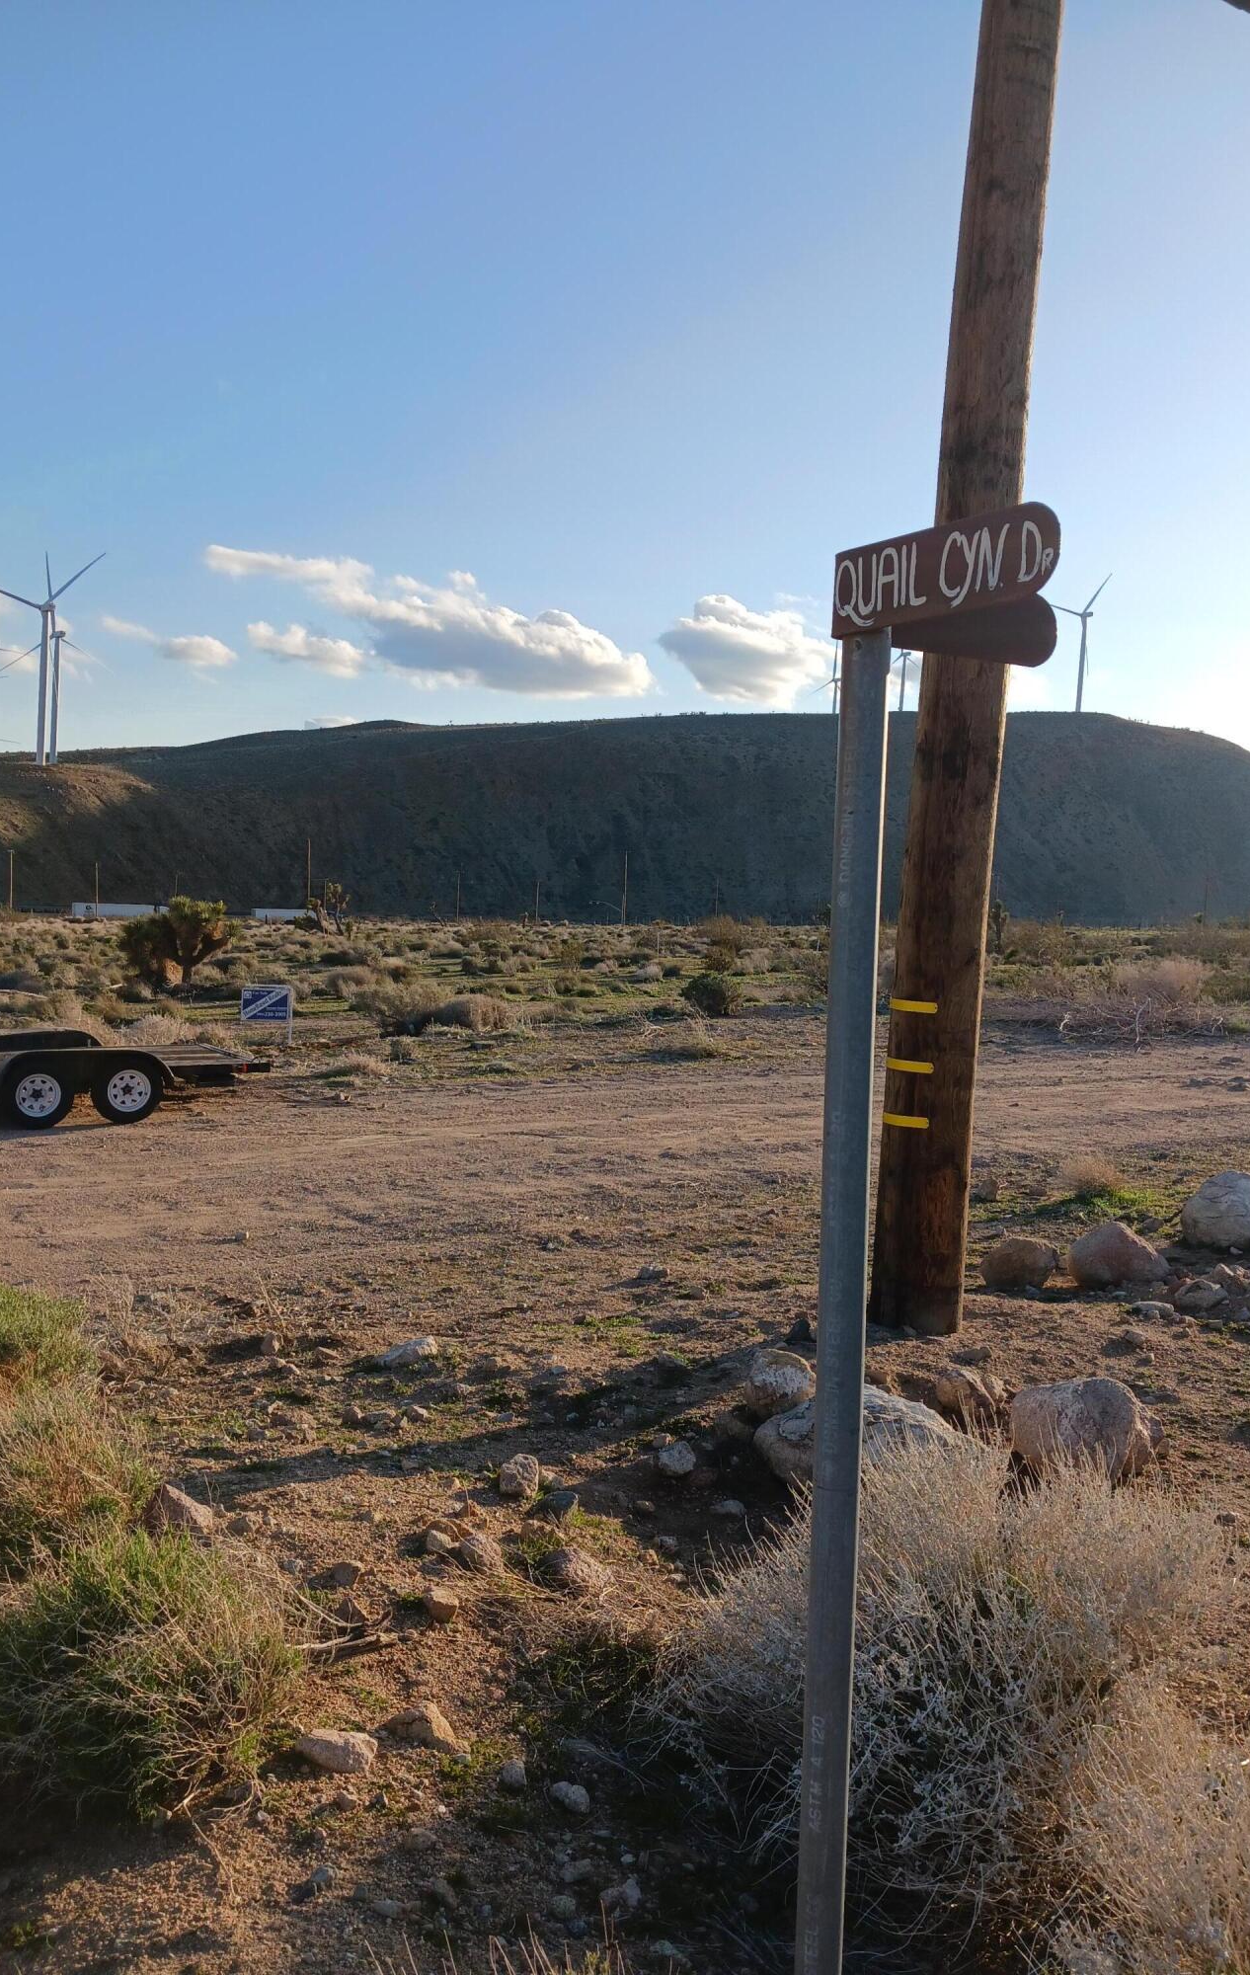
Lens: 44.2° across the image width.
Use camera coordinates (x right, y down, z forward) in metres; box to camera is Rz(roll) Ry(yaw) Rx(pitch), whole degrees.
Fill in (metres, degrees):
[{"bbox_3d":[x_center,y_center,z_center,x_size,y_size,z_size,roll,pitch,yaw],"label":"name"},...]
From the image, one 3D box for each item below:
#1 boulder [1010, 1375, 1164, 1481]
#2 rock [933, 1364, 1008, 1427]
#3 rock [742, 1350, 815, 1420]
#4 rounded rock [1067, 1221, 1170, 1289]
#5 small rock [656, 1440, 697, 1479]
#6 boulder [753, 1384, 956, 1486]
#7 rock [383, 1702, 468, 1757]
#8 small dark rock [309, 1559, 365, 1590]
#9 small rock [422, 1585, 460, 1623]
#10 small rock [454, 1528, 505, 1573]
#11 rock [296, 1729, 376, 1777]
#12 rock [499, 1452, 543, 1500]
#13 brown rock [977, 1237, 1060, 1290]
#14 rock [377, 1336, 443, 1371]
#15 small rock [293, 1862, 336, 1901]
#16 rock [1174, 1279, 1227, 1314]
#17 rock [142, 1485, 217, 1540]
[{"bbox_3d":[1.270,1.216,4.247,0.417,0.254,0.313,3,3,0],"label":"boulder"},{"bbox_3d":[1.032,1.221,4.600,0.221,0.180,0.177,3,3,0],"label":"rock"},{"bbox_3d":[0.444,1.145,4.450,0.205,0.190,0.180,4,3,7],"label":"rock"},{"bbox_3d":[2.072,1.123,6.464,0.412,0.256,0.330,3,3,0],"label":"rounded rock"},{"bbox_3d":[0.132,1.220,3.980,0.107,0.090,0.090,4,3,3],"label":"small rock"},{"bbox_3d":[0.615,1.183,4.050,0.550,0.270,0.400,4,3,10],"label":"boulder"},{"bbox_3d":[-0.356,1.326,2.752,0.149,0.078,0.104,3,3,0],"label":"rock"},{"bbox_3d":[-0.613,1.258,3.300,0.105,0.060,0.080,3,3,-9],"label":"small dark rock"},{"bbox_3d":[-0.378,1.270,3.170,0.078,0.072,0.075,3,3,-6],"label":"small rock"},{"bbox_3d":[-0.331,1.282,3.501,0.110,0.094,0.093,3,3,0],"label":"small rock"},{"bbox_3d":[-0.500,1.331,2.683,0.140,0.063,0.091,3,3,0],"label":"rock"},{"bbox_3d":[-0.260,1.213,3.820,0.110,0.110,0.100,3,3,-3],"label":"rock"},{"bbox_3d":[1.574,1.106,6.150,0.315,0.210,0.260,4,3,15],"label":"brown rock"},{"bbox_3d":[-0.697,1.175,4.950,0.200,0.090,0.130,3,3,-7],"label":"rock"},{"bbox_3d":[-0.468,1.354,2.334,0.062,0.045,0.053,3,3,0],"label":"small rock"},{"bbox_3d":[2.130,1.142,5.700,0.200,0.120,0.150,5,3,21],"label":"rock"},{"bbox_3d":[-1.064,1.250,3.677,0.170,0.117,0.127,3,3,0],"label":"rock"}]

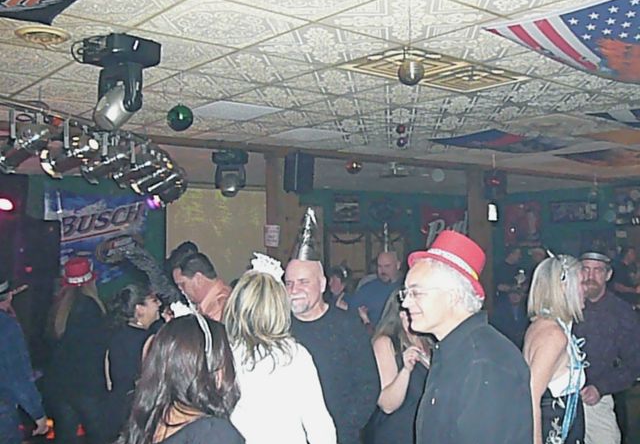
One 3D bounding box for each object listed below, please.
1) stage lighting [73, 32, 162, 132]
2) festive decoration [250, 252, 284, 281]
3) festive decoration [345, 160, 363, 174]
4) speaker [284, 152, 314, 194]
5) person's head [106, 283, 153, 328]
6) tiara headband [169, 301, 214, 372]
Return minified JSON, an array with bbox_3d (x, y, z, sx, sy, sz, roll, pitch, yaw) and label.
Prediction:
[{"bbox_3d":[-1.008,-0.698,3.260,0.320,0.430,0.330,0,0,-40],"label":"stage lighting"},{"bbox_3d":[-0.174,0.148,2.150,0.125,0.090,0.070,0,0,18],"label":"festive decoration"},{"bbox_3d":[0.328,-0.540,6.300,0.165,0.170,0.165,0,0,0],"label":"festive decoration"},{"bbox_3d":[-0.253,-0.593,7.800,0.280,0.465,0.260,0,0,-35],"label":"speaker"},{"bbox_3d":[-1.045,0.458,3.550,0.235,0.245,0.200,0,0,-6],"label":"person's head"},{"bbox_3d":[-0.319,0.278,1.570,0.150,0.170,0.080,0,0,37],"label":"tiara headband"}]

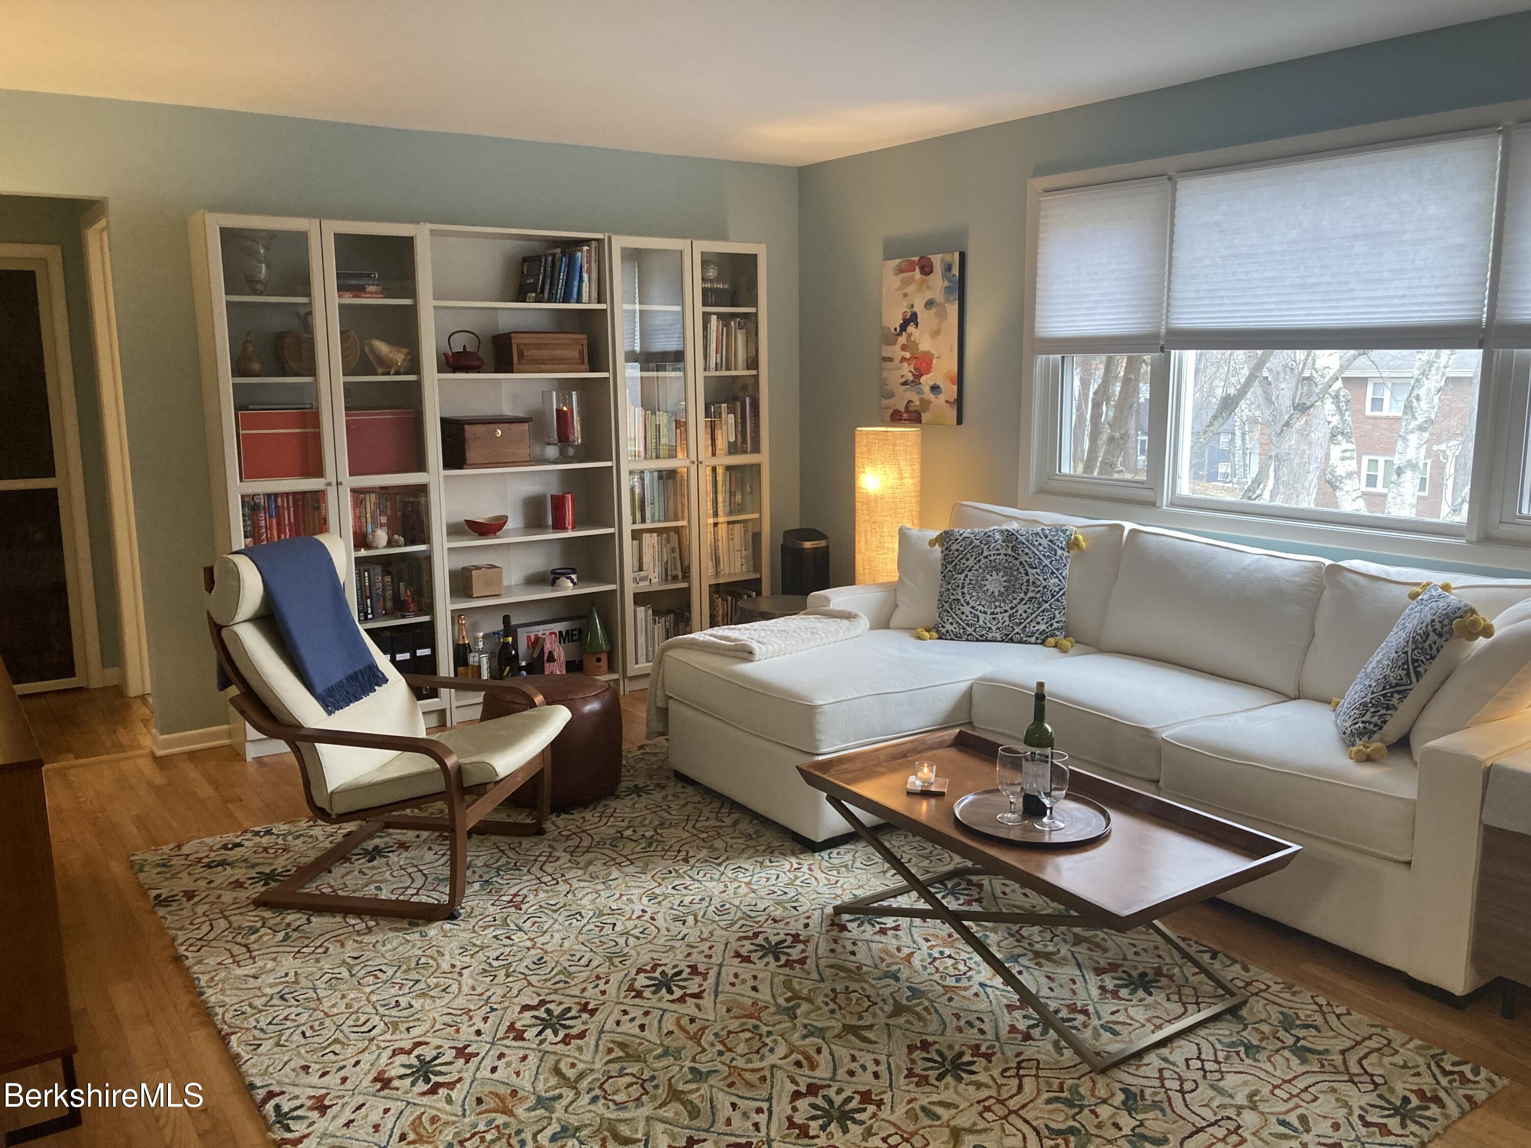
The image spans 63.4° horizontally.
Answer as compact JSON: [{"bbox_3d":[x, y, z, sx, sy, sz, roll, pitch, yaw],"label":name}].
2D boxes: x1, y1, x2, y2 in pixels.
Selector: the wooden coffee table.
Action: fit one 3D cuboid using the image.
[{"bbox_3d":[0.658,0.777,3.140,0.607,0.410,1.105,-7,12,-33],"label":"wooden coffee table"}]

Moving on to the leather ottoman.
[{"bbox_3d":[-0.756,0.574,4.384,0.500,0.375,0.500,0,10,0],"label":"leather ottoman"}]

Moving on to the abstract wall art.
[{"bbox_3d":[0.684,-1.022,5.449,0.036,0.733,0.504,-7,12,-33],"label":"abstract wall art"}]

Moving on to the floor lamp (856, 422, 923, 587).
[{"bbox_3d":[0.523,-0.022,5.367,0.275,1.200,0.275,0,10,0],"label":"floor lamp"}]

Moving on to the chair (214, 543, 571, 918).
[{"bbox_3d":[-1.093,0.396,3.667,0.840,0.985,0.670,2,11,10],"label":"chair"}]

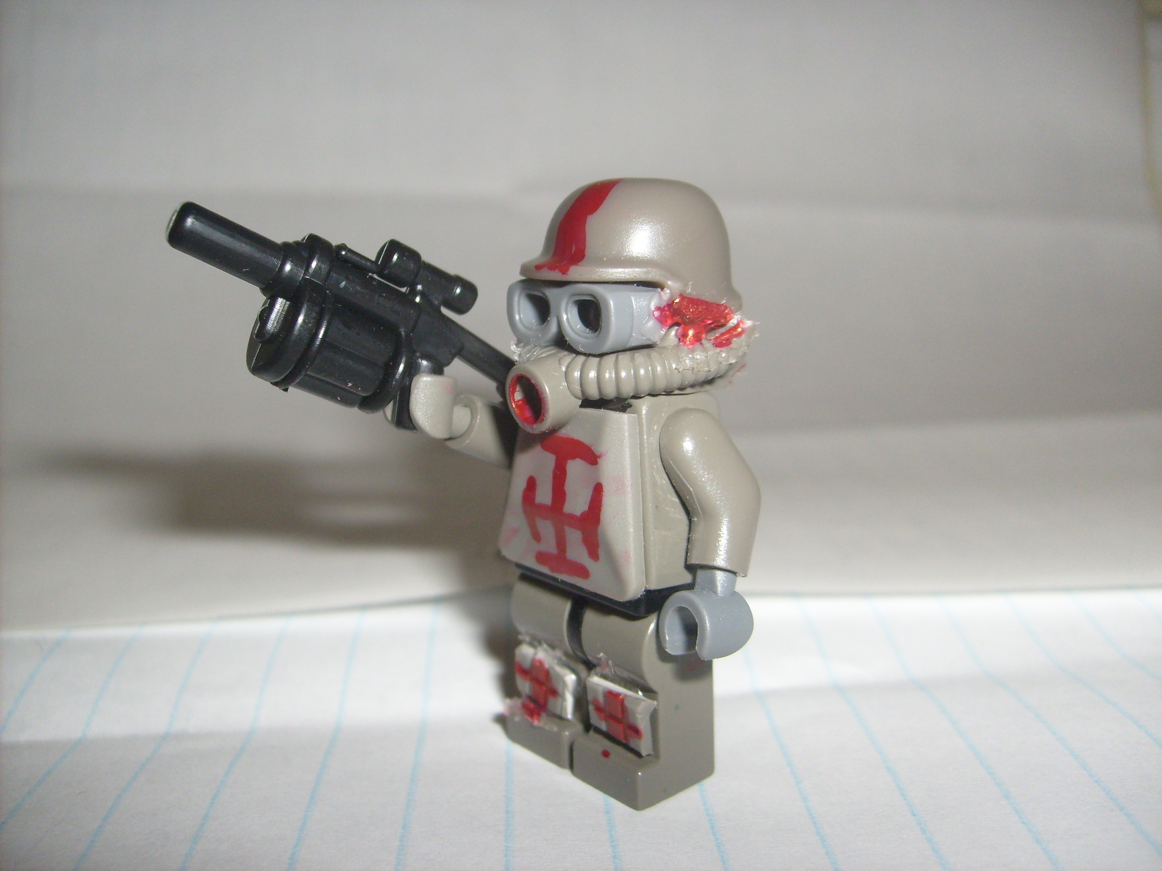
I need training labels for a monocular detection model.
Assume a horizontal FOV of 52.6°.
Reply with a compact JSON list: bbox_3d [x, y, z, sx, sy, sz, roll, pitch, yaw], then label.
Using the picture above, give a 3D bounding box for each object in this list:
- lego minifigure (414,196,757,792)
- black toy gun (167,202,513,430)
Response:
[{"bbox_3d":[0.000,0.004,0.086,0.022,0.044,0.024,-9,15,-40],"label":"lego minifigure"},{"bbox_3d":[-0.014,-0.007,0.083,0.032,0.013,0.006,23,-6,-41],"label":"black toy gun"}]

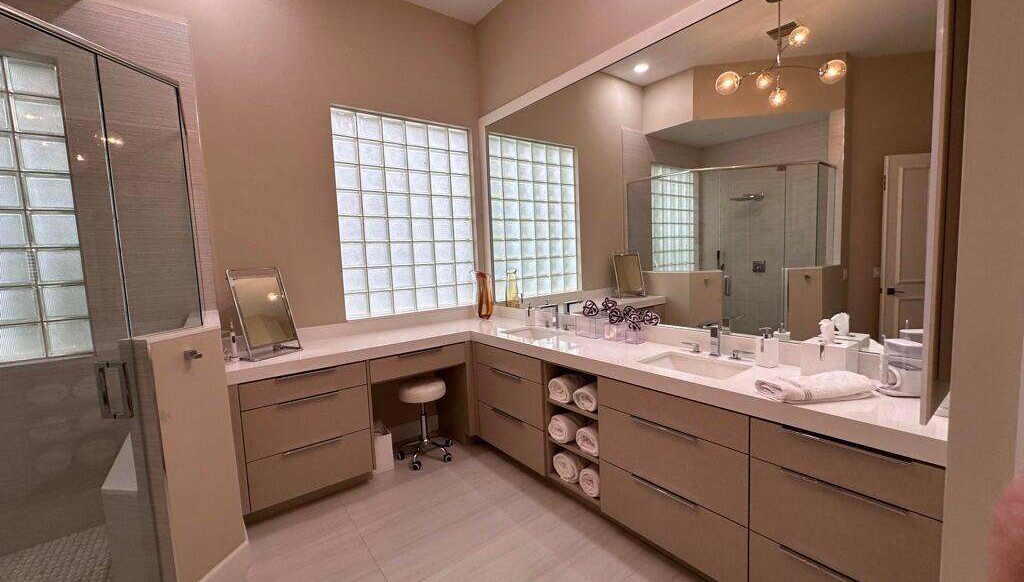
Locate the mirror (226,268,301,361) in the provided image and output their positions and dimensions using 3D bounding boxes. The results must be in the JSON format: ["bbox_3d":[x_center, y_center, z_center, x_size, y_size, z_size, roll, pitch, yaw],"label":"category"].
[{"bbox_3d":[-1.574,0.128,2.647,0.200,0.545,0.320,0,6,30],"label":"mirror"}]

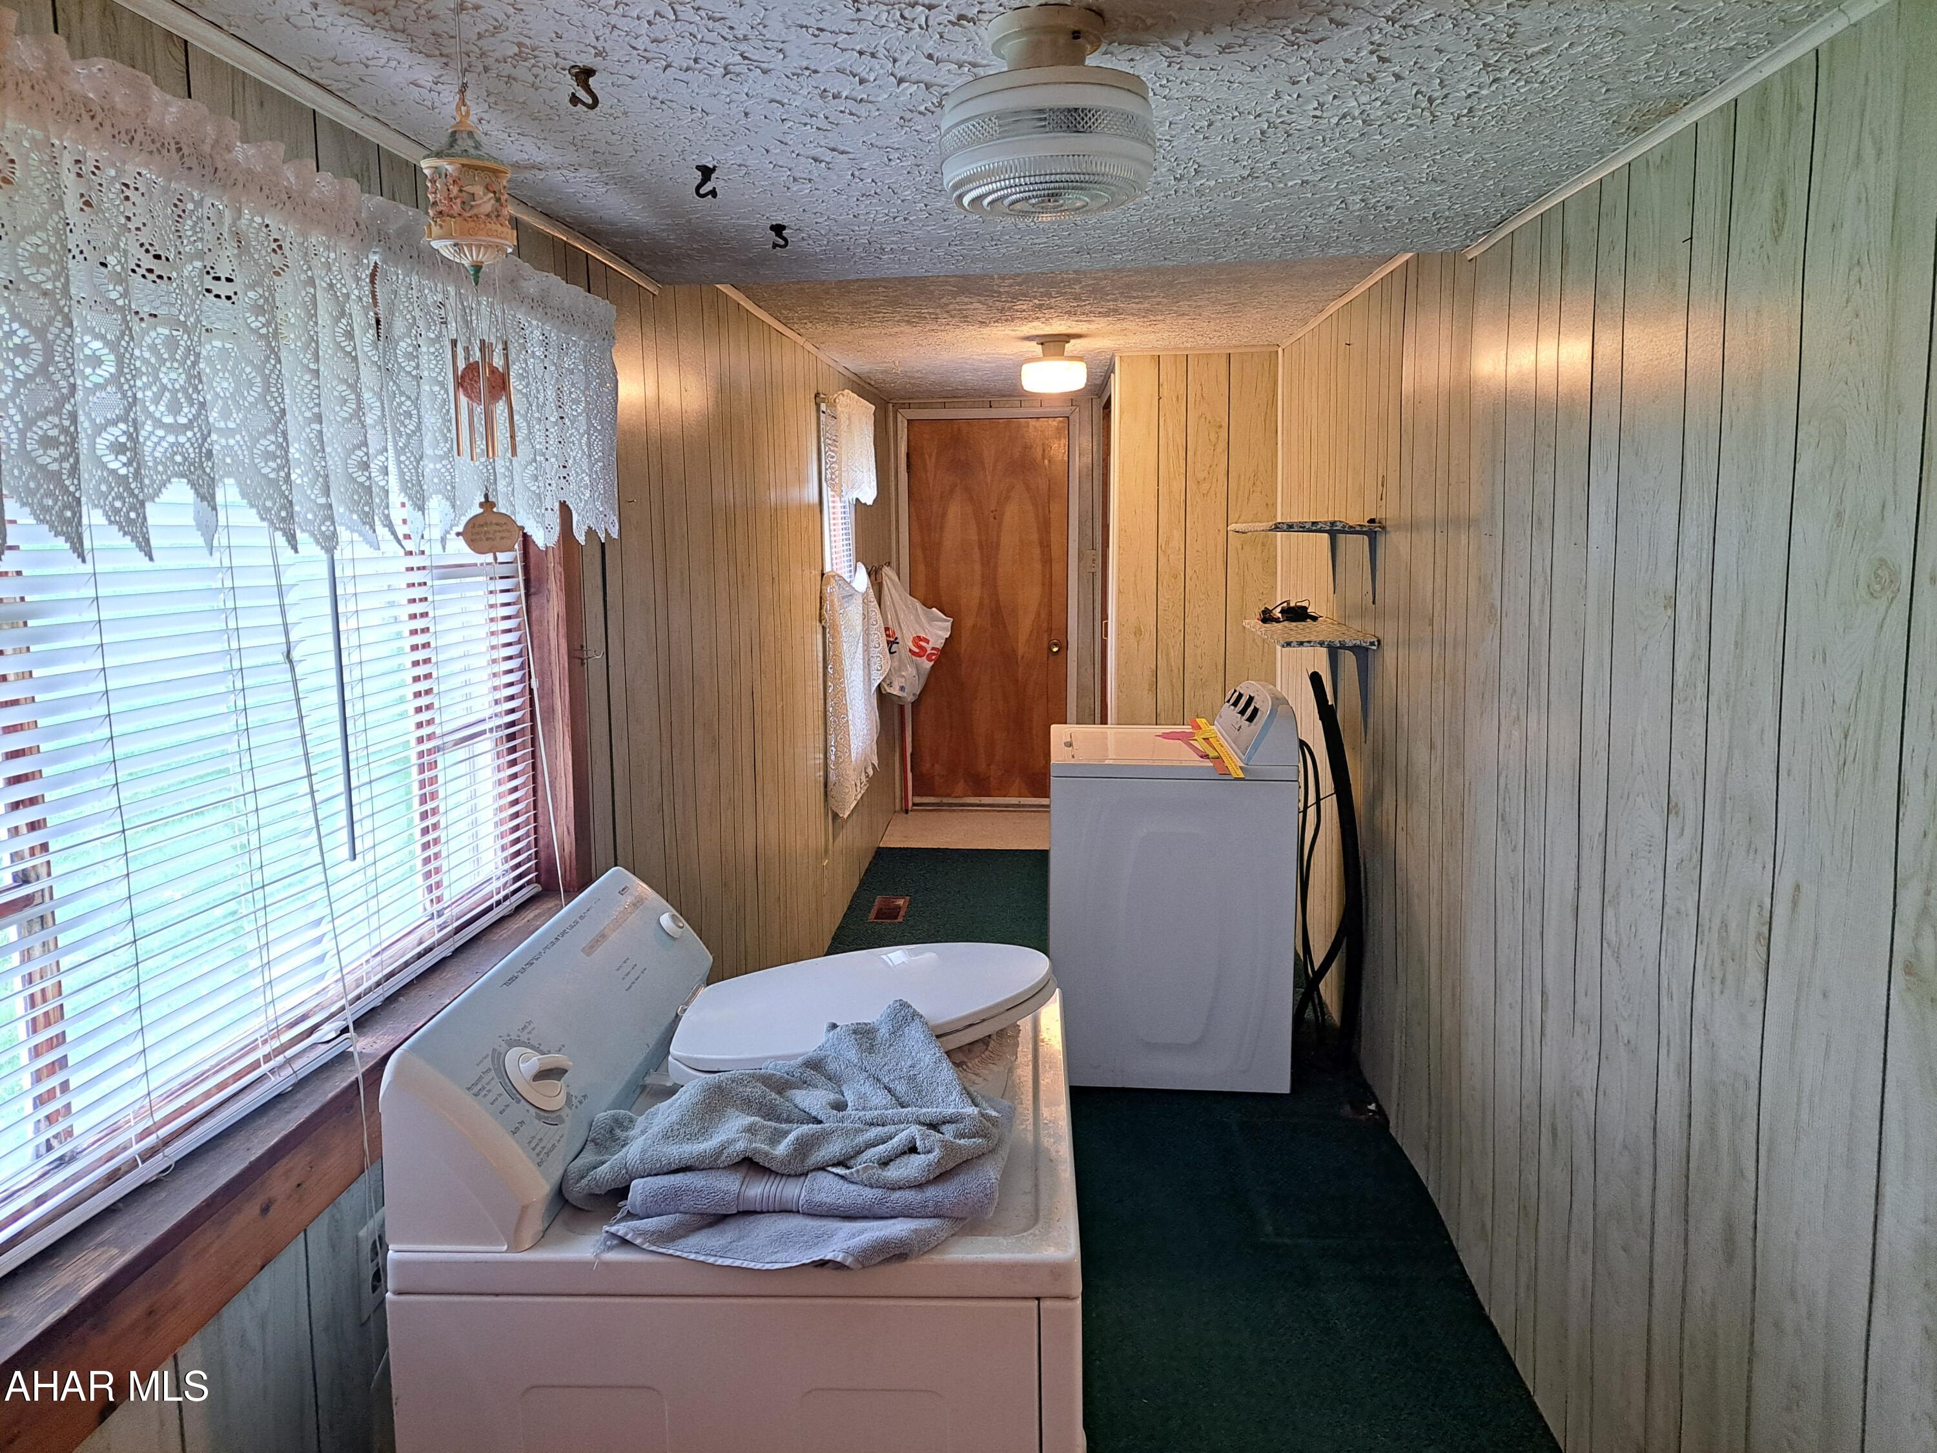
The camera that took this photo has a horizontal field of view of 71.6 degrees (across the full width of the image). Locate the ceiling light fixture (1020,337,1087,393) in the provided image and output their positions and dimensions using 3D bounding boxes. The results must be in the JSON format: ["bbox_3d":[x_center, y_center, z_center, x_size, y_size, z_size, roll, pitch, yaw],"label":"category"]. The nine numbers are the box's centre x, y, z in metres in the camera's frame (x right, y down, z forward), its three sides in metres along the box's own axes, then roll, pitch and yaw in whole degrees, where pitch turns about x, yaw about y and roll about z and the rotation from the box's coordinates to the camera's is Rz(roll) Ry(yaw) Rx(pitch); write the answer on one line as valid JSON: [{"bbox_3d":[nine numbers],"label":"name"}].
[{"bbox_3d":[0.302,-1.262,4.705,0.224,0.190,0.225,-1,9,4],"label":"ceiling light fixture"}]

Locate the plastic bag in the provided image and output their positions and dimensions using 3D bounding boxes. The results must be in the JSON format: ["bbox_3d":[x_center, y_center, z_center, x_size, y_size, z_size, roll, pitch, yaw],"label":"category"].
[{"bbox_3d":[-0.250,-0.451,6.552,0.340,0.675,0.330,-1,9,4],"label":"plastic bag"}]

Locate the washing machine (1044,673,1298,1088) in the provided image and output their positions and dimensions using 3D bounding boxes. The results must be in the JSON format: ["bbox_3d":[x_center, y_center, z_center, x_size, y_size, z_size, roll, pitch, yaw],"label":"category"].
[{"bbox_3d":[0.568,0.400,3.875,0.650,1.120,0.670,-1,9,4],"label":"washing machine"}]

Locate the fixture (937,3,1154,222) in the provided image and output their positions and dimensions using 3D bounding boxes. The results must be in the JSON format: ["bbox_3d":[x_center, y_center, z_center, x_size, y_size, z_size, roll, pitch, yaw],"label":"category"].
[{"bbox_3d":[0.085,-0.654,1.440,0.233,0.178,0.232,-1,9,4],"label":"fixture"}]

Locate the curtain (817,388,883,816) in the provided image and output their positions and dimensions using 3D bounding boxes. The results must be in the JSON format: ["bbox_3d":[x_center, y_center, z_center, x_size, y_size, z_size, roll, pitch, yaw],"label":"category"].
[{"bbox_3d":[-0.449,-0.525,5.602,0.130,1.640,1.060,0,9,4],"label":"curtain"}]

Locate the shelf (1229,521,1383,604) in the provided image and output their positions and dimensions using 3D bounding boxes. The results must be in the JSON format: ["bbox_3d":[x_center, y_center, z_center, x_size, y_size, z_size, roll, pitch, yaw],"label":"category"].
[{"bbox_3d":[0.947,-0.477,3.836,0.275,0.220,0.830,-1,9,4],"label":"shelf"}]

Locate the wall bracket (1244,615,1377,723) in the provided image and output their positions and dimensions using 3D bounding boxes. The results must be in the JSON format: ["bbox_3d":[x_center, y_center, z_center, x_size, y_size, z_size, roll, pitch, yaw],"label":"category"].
[{"bbox_3d":[0.970,-0.159,3.914,0.246,0.275,0.790,-1,9,4],"label":"wall bracket"}]

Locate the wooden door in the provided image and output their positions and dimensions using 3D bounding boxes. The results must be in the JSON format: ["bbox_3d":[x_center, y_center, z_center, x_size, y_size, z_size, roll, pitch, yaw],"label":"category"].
[{"bbox_3d":[0.110,-0.603,7.112,0.836,2.001,0.045,-1,9,4],"label":"wooden door"}]

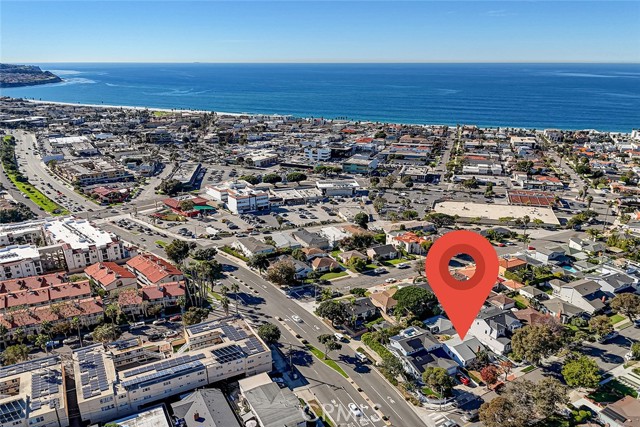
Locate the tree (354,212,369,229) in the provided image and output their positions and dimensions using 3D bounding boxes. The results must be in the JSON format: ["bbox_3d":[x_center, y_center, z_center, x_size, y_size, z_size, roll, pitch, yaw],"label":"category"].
[{"bbox_3d":[23.430,2.790,259.880,7.400,7.200,7.200,0,18,0],"label":"tree"}]

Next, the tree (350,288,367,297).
[{"bbox_3d":[15.649,31.378,185.917,6.600,3.400,4.500,-9,20,-26],"label":"tree"}]

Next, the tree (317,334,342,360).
[{"bbox_3d":[3.020,41.440,141.820,7.500,8.100,7.200,0,18,0],"label":"tree"}]

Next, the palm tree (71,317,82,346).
[{"bbox_3d":[-73.800,36.200,141.200,3.300,10.200,3.300,0,18,0],"label":"palm tree"}]

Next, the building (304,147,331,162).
[{"bbox_3d":[-1.726,-57.993,441.289,24.300,12.300,17.000,0,18,0],"label":"building"}]

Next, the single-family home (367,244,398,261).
[{"bbox_3d":[29.520,18.280,216.630,12.000,5.000,9.500,-9,20,-25],"label":"single-family home"}]

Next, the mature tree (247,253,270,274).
[{"bbox_3d":[-25.400,21.300,192.000,9.600,9.200,9.300,0,18,0],"label":"mature tree"}]

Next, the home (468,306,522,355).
[{"bbox_3d":[56.500,35.800,146.100,12.800,8.200,15.300,-10,21,-27],"label":"home"}]

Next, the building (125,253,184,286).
[{"bbox_3d":[-68.400,24.390,192.160,11.900,8.800,27.500,-16,24,-40],"label":"building"}]

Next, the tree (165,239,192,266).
[{"bbox_3d":[-63.630,17.630,207.480,11.500,12.000,11.500,0,18,0],"label":"tree"}]

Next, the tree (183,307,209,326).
[{"bbox_3d":[-40.400,34.500,150.500,8.100,7.500,7.800,0,18,0],"label":"tree"}]

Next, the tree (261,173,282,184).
[{"bbox_3d":[-35.460,-25.350,343.850,14.000,7.800,13.000,0,18,0],"label":"tree"}]

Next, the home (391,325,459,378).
[{"bbox_3d":[31.576,43.139,144.413,13.600,7.200,19.000,-9,20,-26],"label":"home"}]

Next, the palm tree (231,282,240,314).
[{"bbox_3d":[-30.620,31.180,168.500,3.300,12.800,3.300,-9,21,-26],"label":"palm tree"}]

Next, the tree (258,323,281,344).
[{"bbox_3d":[-15.600,37.400,143.400,6.800,6.800,6.800,0,18,0],"label":"tree"}]

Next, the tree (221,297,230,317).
[{"bbox_3d":[-33.990,34.243,168.061,3.800,9.200,3.800,0,18,0],"label":"tree"}]

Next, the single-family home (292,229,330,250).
[{"bbox_3d":[-5.188,12.804,239.386,10.800,5.000,20.000,-10,21,-26],"label":"single-family home"}]

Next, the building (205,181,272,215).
[{"bbox_3d":[-53.100,-10.900,293.900,23.000,10.600,37.000,-13,22,-34],"label":"building"}]

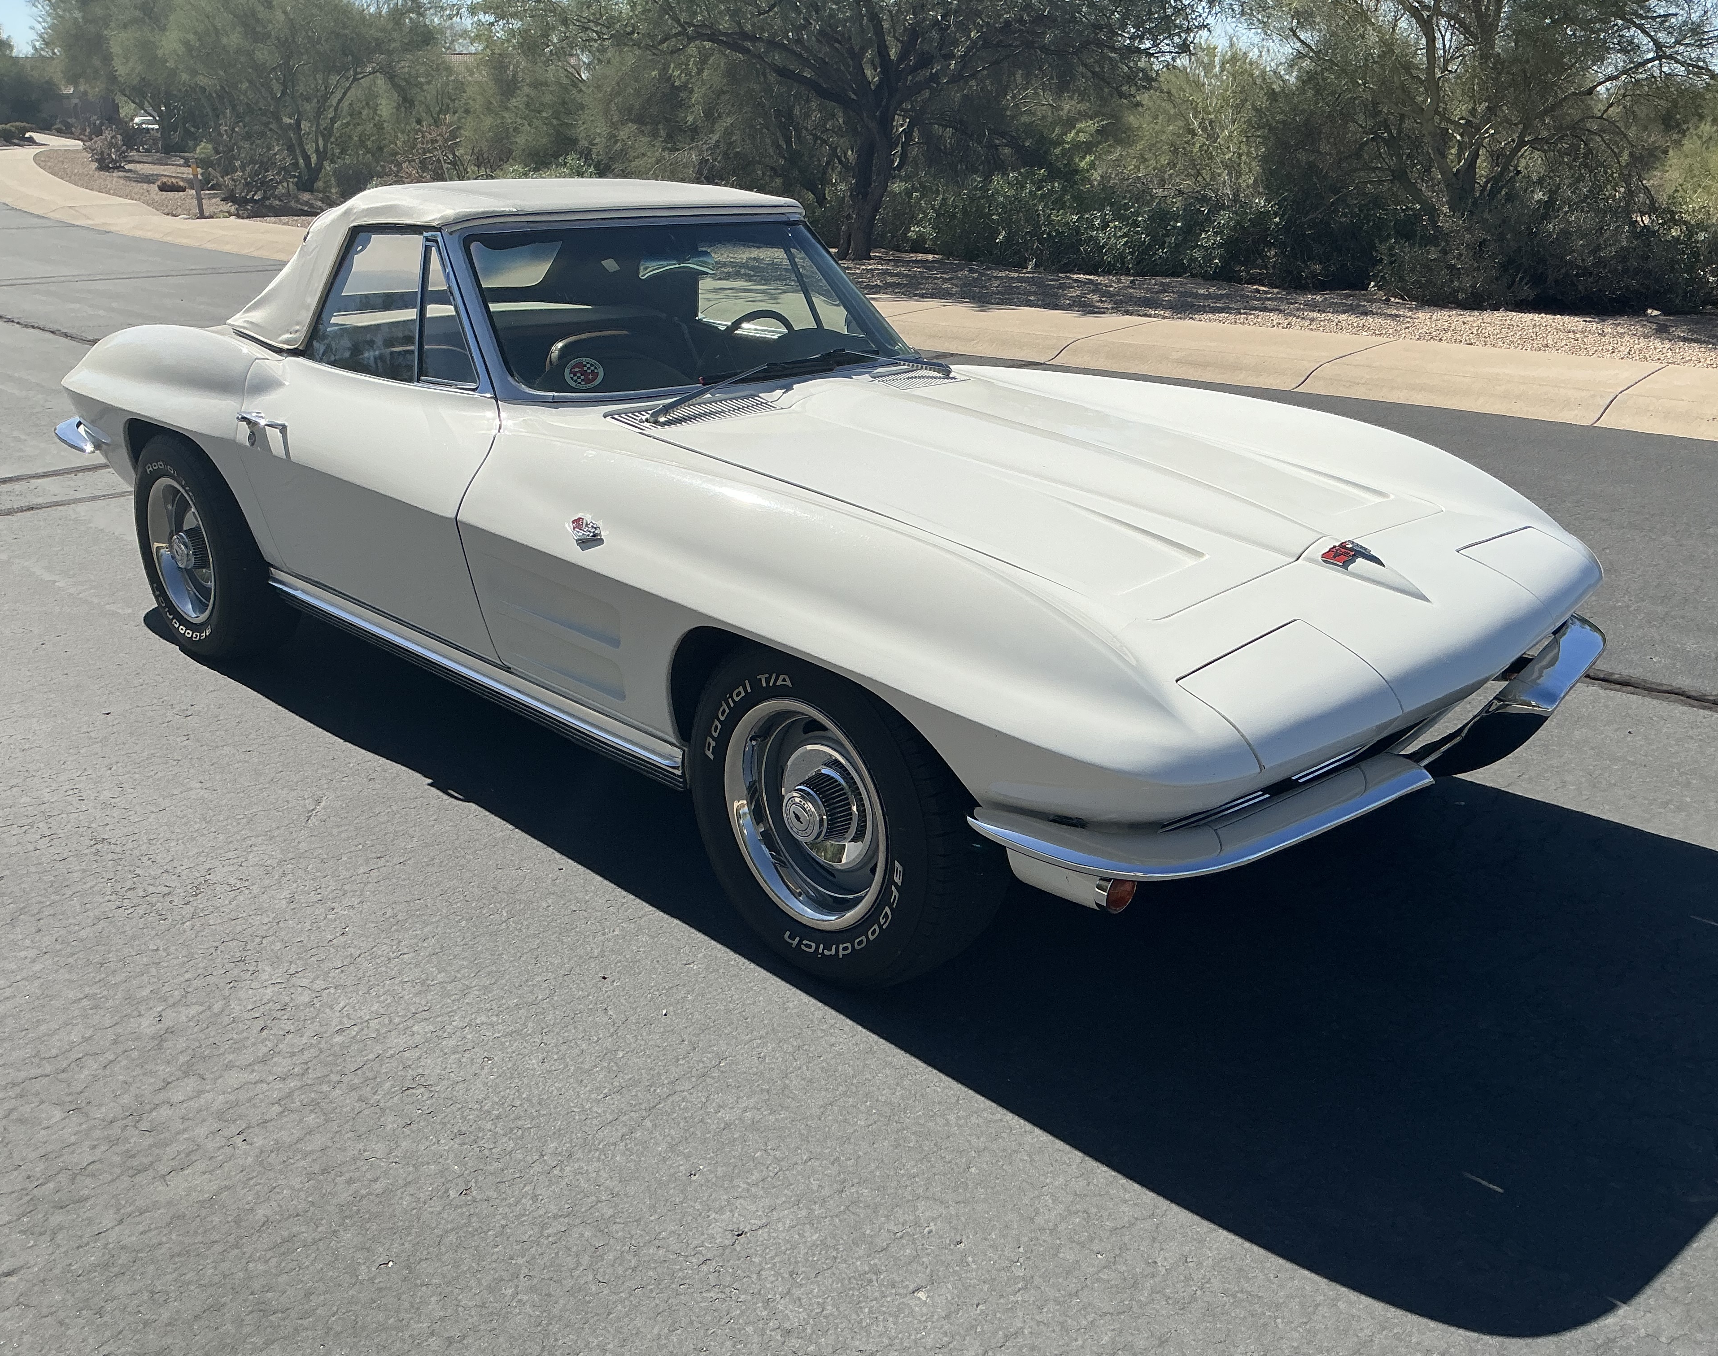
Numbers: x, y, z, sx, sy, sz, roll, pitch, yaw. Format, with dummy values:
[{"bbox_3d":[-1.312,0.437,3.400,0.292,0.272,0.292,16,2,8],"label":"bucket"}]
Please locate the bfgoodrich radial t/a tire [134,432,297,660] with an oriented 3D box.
[{"bbox_3d":[-1.829,-0.374,4.132,0.636,0.636,0.215,18,26,41],"label":"bfgoodrich radial t/a tire"}]

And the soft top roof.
[{"bbox_3d":[-0.924,-1.139,4.009,1.160,0.420,1.260,18,26,41],"label":"soft top roof"}]

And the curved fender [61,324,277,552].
[{"bbox_3d":[-2.000,-0.743,4.249,1.450,0.545,0.405,18,26,41],"label":"curved fender"}]

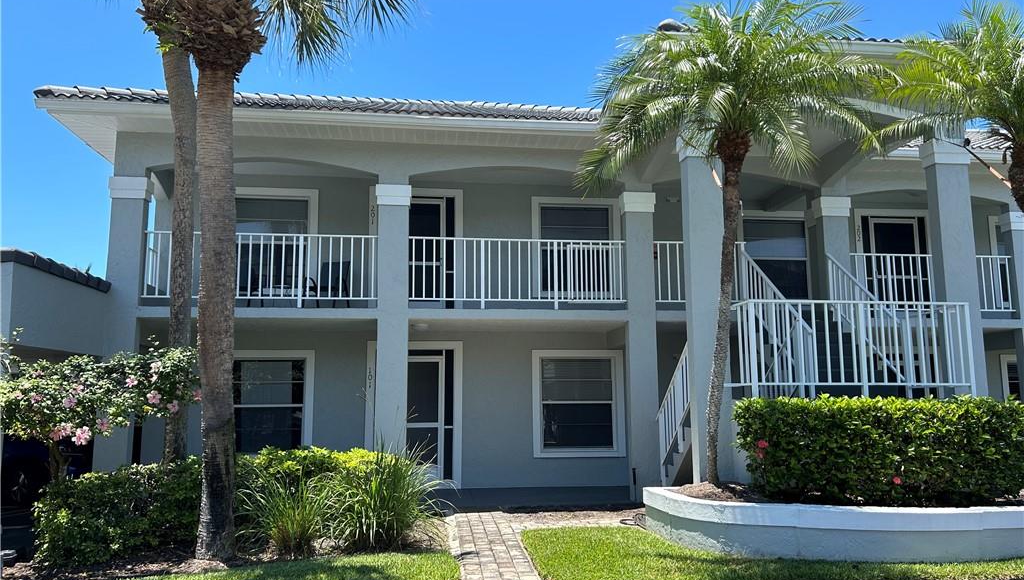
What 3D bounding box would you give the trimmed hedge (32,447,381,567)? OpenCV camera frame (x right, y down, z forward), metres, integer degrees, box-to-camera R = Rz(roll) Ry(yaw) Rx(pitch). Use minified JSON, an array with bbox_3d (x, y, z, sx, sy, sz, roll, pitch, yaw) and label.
[{"bbox_3d":[-3.090,2.294,8.352,3.200,0.930,1.000,3,-8,-21],"label":"trimmed hedge"}]

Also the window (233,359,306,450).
[{"bbox_3d":[-3.968,1.858,12.411,1.267,1.553,0.120,1,-8,-6],"label":"window"}]

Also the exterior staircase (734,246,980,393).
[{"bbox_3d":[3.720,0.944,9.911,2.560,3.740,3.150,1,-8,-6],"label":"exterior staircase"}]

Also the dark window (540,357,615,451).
[{"bbox_3d":[1.104,1.900,12.920,1.267,1.553,0.120,1,-8,-6],"label":"dark window"}]

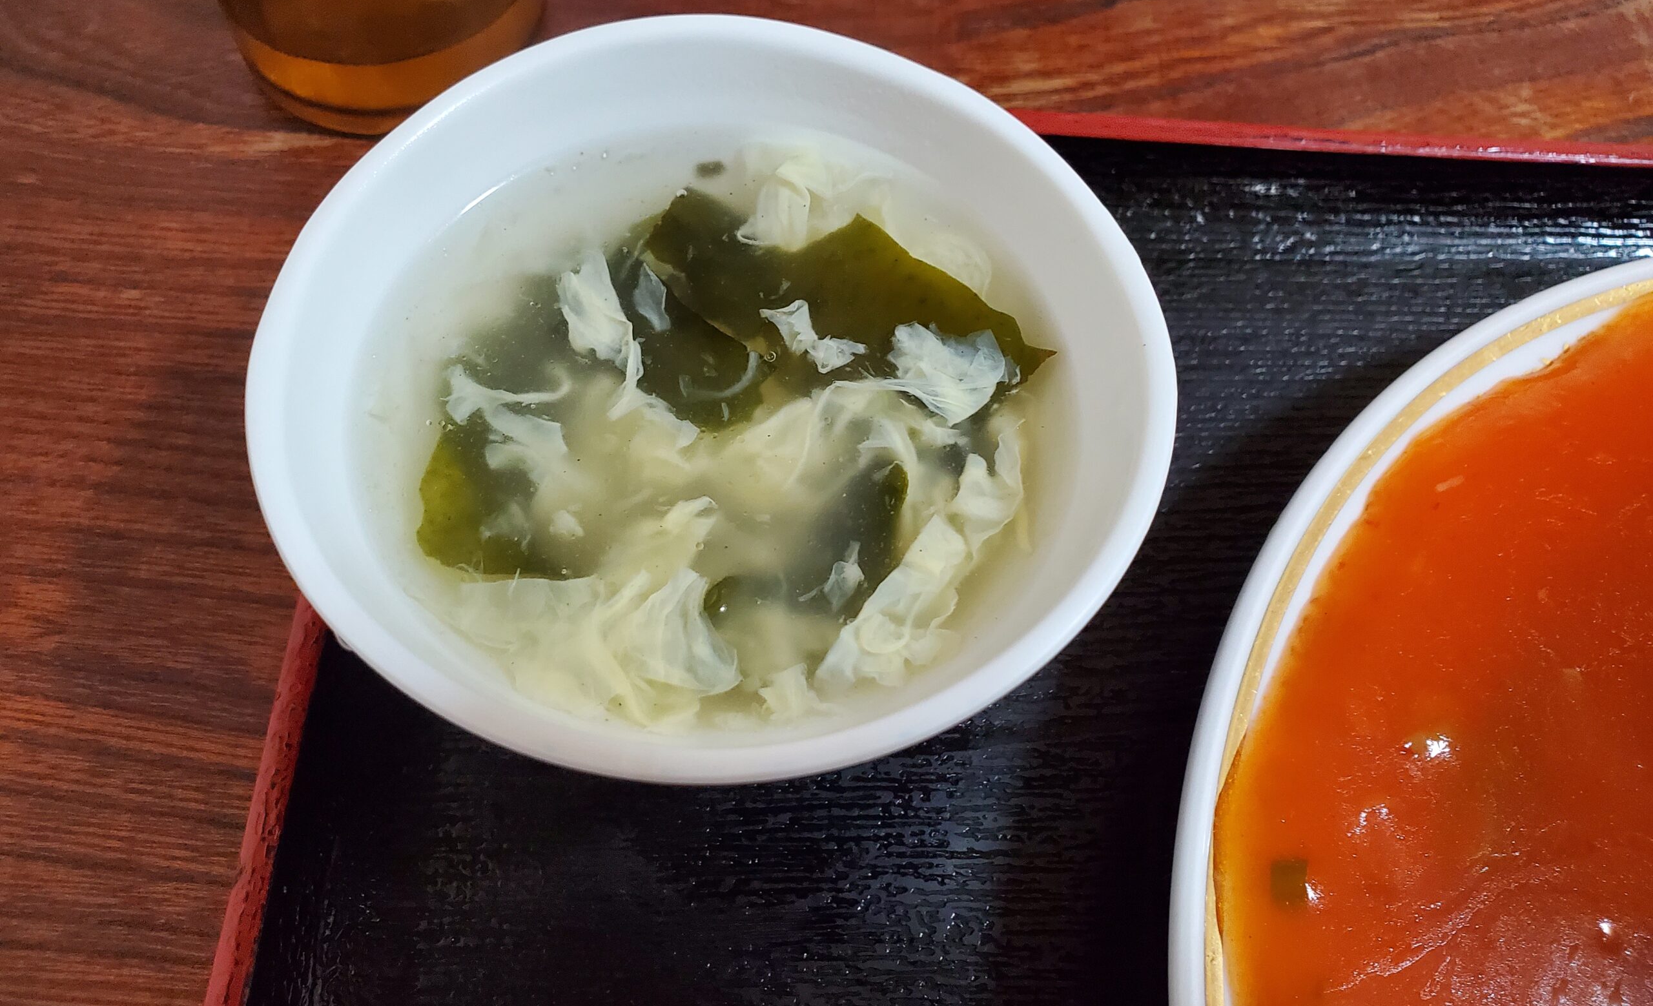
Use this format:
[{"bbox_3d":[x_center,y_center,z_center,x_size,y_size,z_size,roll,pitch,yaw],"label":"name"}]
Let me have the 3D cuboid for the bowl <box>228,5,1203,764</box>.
[{"bbox_3d":[-0.015,-0.009,0.181,0.115,0.055,0.115,2,62,-3],"label":"bowl"}]

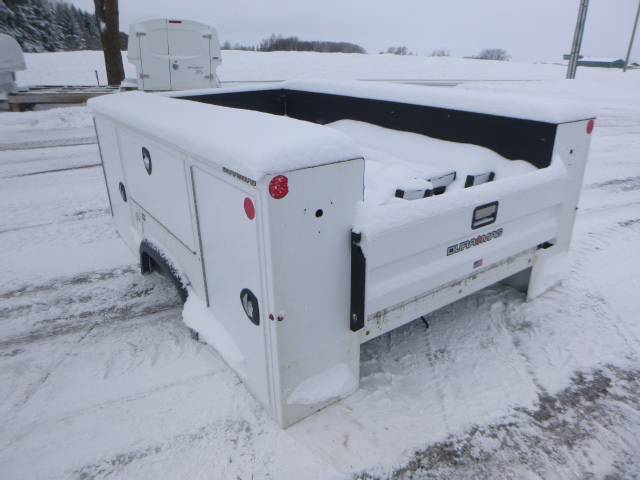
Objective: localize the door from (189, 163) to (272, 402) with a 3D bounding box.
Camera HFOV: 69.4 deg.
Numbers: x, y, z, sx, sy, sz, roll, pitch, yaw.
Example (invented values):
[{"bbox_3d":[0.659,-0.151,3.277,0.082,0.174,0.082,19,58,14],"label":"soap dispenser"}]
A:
[{"bbox_3d":[-0.357,0.178,1.879,0.037,0.865,0.565,-16,27,-32],"label":"door"}]

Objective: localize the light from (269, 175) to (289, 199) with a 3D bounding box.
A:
[{"bbox_3d":[-0.127,-0.163,1.430,0.074,0.076,0.014,-16,27,-32],"label":"light"}]

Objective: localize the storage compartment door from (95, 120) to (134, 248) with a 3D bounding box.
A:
[{"bbox_3d":[-1.444,-0.395,3.278,0.037,0.875,0.610,-16,27,-32],"label":"storage compartment door"}]

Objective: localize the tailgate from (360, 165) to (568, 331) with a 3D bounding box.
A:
[{"bbox_3d":[0.696,-0.038,2.082,1.295,0.445,0.085,-16,27,-32],"label":"tailgate"}]

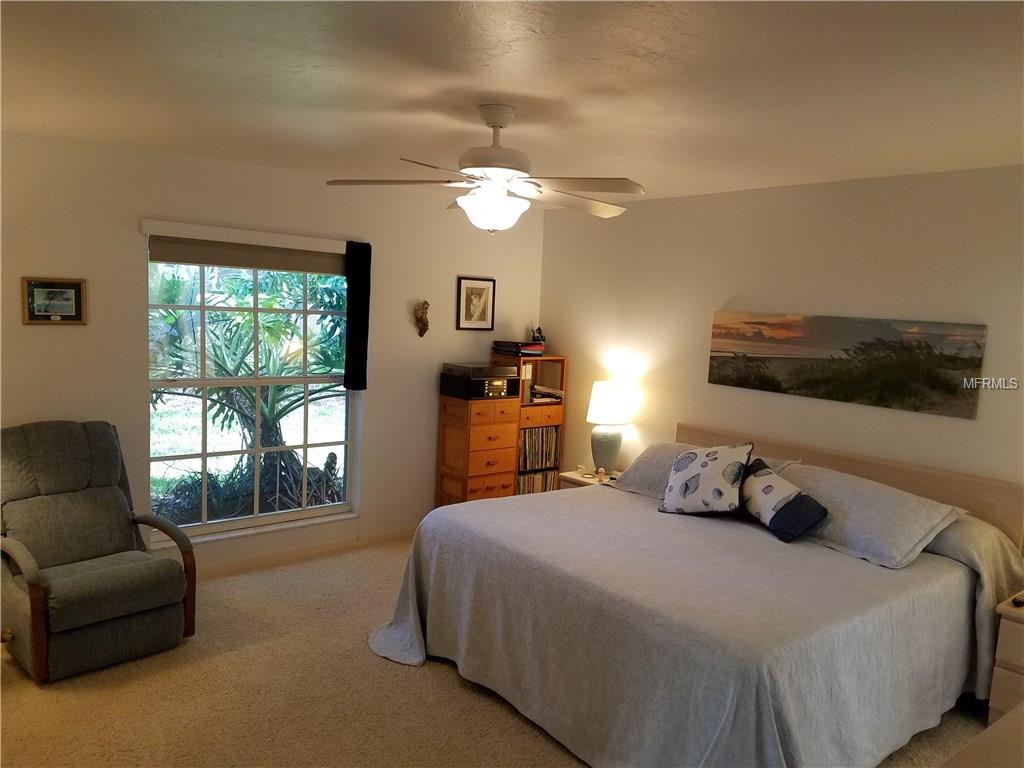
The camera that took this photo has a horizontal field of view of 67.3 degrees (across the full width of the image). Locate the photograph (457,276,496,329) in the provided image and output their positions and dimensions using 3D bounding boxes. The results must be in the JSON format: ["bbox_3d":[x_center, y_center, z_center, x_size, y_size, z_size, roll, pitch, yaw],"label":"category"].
[{"bbox_3d":[-0.261,-0.583,5.638,0.347,0.382,0.025,-3,8,-41],"label":"photograph"}]

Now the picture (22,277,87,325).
[{"bbox_3d":[-2.310,-0.414,3.891,0.283,0.237,0.025,-3,8,-41],"label":"picture"}]

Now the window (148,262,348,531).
[{"bbox_3d":[-1.544,0.068,4.705,1.280,1.620,0.110,-3,8,-41],"label":"window"}]

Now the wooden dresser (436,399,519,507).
[{"bbox_3d":[-0.250,0.603,5.556,0.425,1.035,0.350,-2,8,-38],"label":"wooden dresser"}]

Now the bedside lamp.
[{"bbox_3d":[0.661,0.301,5.313,0.330,0.635,0.330,2,6,0],"label":"bedside lamp"}]

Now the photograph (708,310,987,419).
[{"bbox_3d":[1.758,-0.139,4.259,0.033,0.450,1.525,-3,8,-41],"label":"photograph"}]

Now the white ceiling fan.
[{"bbox_3d":[-0.061,-0.798,2.884,1.290,0.470,1.290,-3,8,-41],"label":"white ceiling fan"}]

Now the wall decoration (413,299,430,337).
[{"bbox_3d":[-0.613,-0.449,5.309,0.110,0.250,0.085,-3,8,-41],"label":"wall decoration"}]

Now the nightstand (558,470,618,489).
[{"bbox_3d":[0.682,0.918,5.211,0.480,0.560,0.540,-3,8,-41],"label":"nightstand"}]

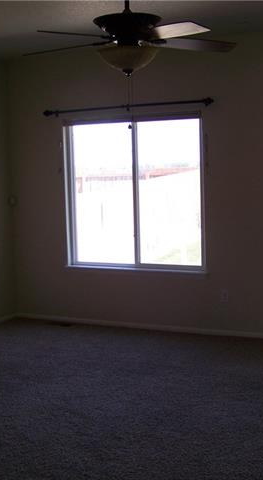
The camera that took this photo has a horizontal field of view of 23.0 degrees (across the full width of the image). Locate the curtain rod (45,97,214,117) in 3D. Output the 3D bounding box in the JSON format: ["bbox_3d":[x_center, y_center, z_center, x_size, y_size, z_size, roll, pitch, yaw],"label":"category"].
[{"bbox_3d":[-0.064,-1.258,6.165,1.769,0.075,0.100,1,5,23],"label":"curtain rod"}]

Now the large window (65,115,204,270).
[{"bbox_3d":[0.018,-0.455,6.301,1.438,1.479,0.110,1,5,23],"label":"large window"}]

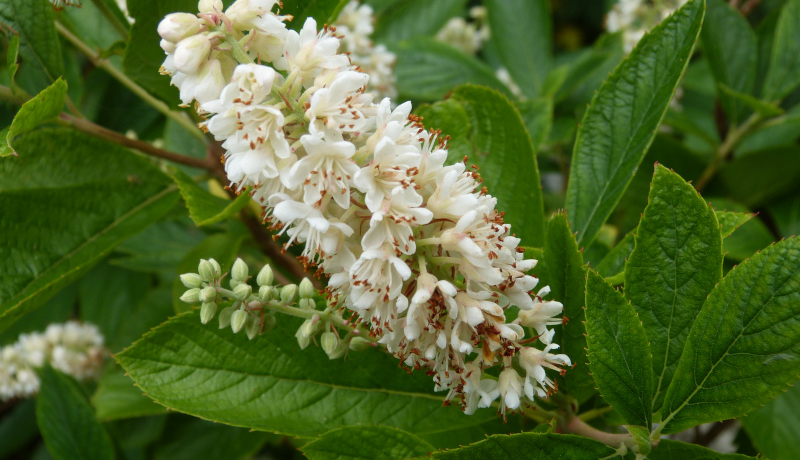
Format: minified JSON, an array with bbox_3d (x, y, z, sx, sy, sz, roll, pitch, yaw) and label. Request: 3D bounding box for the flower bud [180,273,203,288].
[{"bbox_3d":[-0.052,0.013,0.252,0.006,0.004,0.004,7,0,-12],"label":"flower bud"}]

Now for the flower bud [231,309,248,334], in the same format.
[{"bbox_3d":[-0.040,0.023,0.253,0.004,0.006,0.004,13,-12,0],"label":"flower bud"}]

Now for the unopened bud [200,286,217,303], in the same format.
[{"bbox_3d":[-0.047,0.016,0.249,0.004,0.004,0.005,0,15,21],"label":"unopened bud"}]

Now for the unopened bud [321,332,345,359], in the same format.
[{"bbox_3d":[-0.017,0.029,0.255,0.004,0.006,0.004,-7,-17,0],"label":"unopened bud"}]

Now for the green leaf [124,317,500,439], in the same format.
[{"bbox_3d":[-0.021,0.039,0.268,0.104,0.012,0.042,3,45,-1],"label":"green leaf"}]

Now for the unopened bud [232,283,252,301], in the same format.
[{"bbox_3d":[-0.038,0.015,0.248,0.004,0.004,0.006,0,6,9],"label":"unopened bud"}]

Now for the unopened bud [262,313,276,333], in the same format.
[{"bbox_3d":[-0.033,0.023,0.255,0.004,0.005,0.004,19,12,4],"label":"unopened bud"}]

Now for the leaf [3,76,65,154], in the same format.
[{"bbox_3d":[-0.111,-0.035,0.310,0.026,0.009,0.013,-37,49,-4],"label":"leaf"}]

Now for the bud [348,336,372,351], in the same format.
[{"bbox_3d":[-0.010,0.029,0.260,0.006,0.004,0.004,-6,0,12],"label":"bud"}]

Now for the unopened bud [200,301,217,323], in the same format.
[{"bbox_3d":[-0.047,0.020,0.251,0.004,0.006,0.004,15,-9,0],"label":"unopened bud"}]

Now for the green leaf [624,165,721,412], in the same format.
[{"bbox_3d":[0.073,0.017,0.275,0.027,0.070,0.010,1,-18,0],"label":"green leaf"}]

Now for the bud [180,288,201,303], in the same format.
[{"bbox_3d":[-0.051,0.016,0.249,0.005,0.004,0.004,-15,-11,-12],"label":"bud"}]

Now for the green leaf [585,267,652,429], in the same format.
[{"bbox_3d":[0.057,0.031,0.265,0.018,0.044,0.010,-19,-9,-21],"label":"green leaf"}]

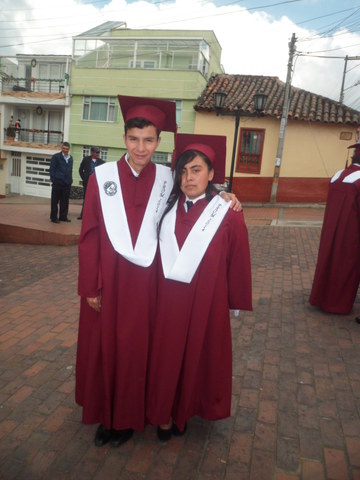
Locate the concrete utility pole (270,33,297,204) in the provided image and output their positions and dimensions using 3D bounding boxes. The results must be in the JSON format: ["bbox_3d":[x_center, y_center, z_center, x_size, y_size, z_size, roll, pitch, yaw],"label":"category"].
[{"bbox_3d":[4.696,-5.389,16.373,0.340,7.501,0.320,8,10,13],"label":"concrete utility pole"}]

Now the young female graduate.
[{"bbox_3d":[0.131,0.299,1.963,0.570,1.670,0.430,7,9,6],"label":"young female graduate"}]

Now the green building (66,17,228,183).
[{"bbox_3d":[-1.760,-7.419,22.105,7.100,9.900,6.800,8,10,13],"label":"green building"}]

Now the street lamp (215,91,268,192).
[{"bbox_3d":[1.578,-2.394,10.613,1.546,3.734,0.400,8,10,13],"label":"street lamp"}]

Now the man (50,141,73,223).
[{"bbox_3d":[-2.553,-1.225,7.780,0.500,1.711,0.330,-1,11,-33],"label":"man"}]

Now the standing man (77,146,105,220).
[{"bbox_3d":[-2.090,-1.306,8.462,0.570,1.687,0.360,0,11,-30],"label":"standing man"}]

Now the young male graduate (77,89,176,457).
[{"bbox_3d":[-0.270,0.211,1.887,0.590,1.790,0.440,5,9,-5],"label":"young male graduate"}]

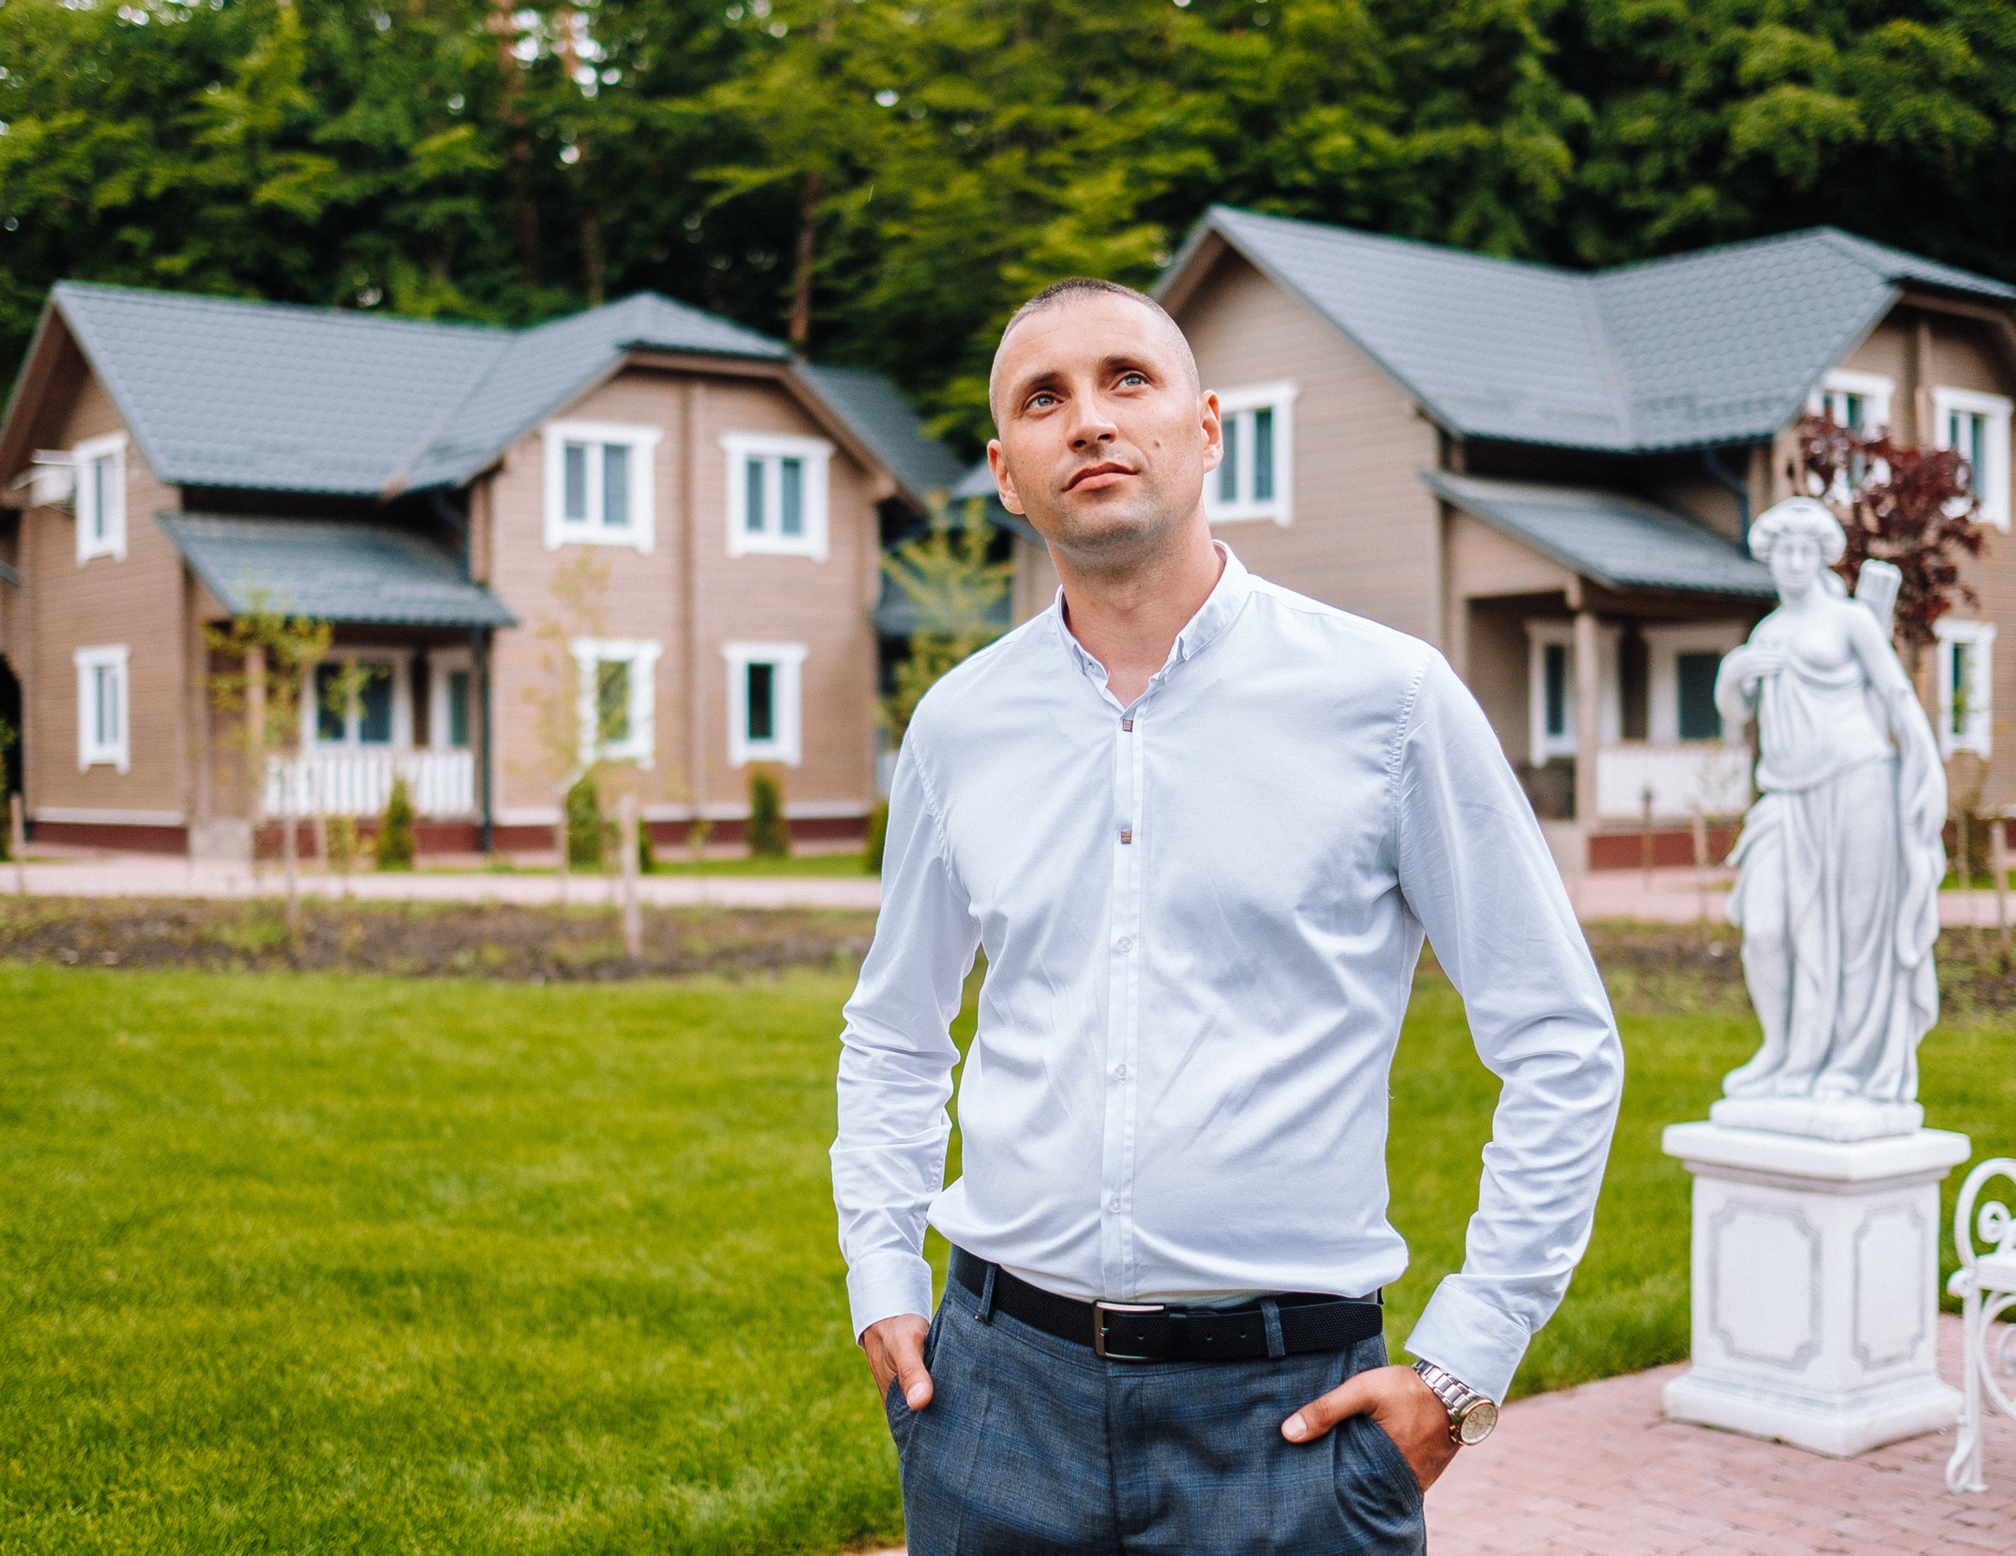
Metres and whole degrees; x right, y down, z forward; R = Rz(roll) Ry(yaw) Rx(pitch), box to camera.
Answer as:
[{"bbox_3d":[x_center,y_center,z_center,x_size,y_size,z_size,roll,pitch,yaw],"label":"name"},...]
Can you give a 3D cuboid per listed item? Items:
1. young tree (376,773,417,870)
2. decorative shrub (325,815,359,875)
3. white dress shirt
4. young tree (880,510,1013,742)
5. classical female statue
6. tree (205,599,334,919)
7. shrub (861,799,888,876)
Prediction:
[{"bbox_3d":[-7.051,0.511,26.113,0.480,1.086,0.480,0,1,0],"label":"young tree"},{"bbox_3d":[-7.406,0.743,25.246,0.384,0.655,0.384,0,1,0],"label":"decorative shrub"},{"bbox_3d":[0.172,0.135,1.710,0.570,0.620,0.310,0,1,15],"label":"white dress shirt"},{"bbox_3d":[-0.476,-0.568,18.800,1.118,3.409,1.118,0,1,0],"label":"young tree"},{"bbox_3d":[1.760,0.073,4.860,0.340,1.344,0.430,-1,1,-43],"label":"classical female statue"},{"bbox_3d":[-6.134,-0.160,18.869,1.062,2.665,1.062,0,1,0],"label":"tree"},{"bbox_3d":[-1.388,0.598,24.492,0.412,0.900,0.412,0,1,0],"label":"shrub"}]

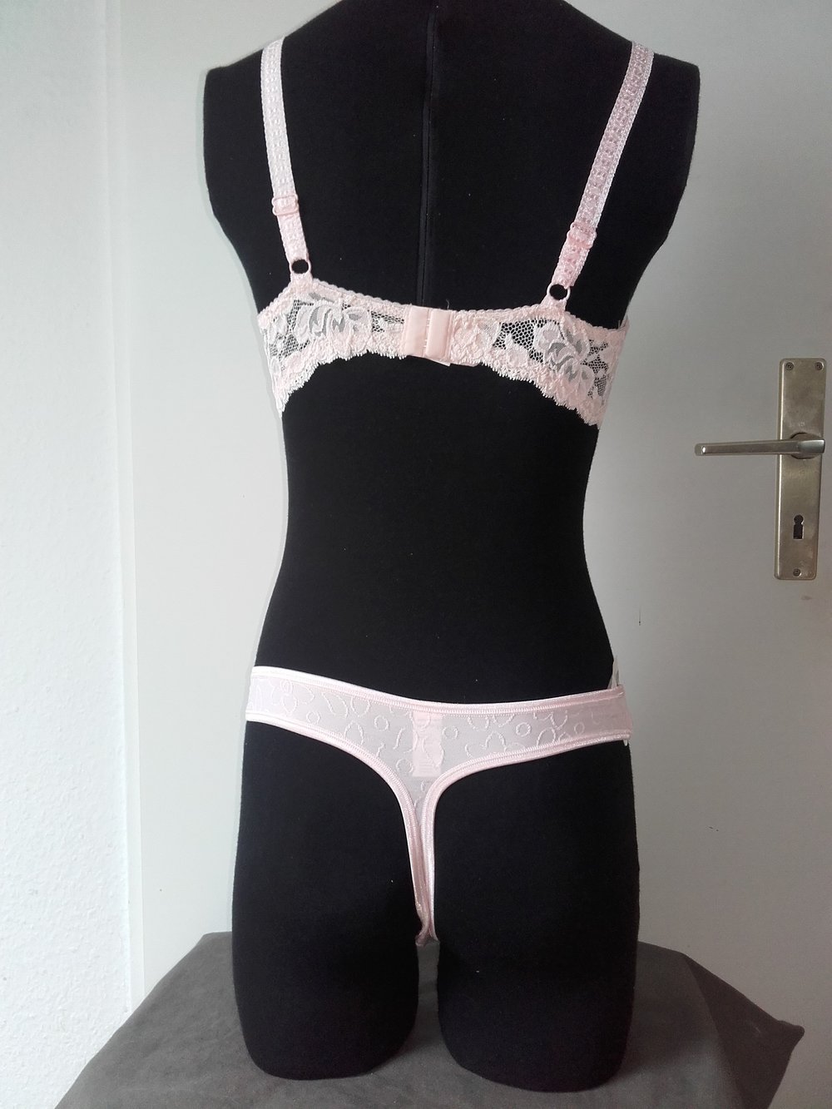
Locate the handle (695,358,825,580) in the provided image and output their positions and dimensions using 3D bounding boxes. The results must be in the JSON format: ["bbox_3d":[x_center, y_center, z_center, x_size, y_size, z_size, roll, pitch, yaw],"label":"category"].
[{"bbox_3d":[0.333,-0.083,0.962,0.138,0.219,0.056,0,5,0],"label":"handle"}]

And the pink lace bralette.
[{"bbox_3d":[0.024,-0.230,0.776,0.292,0.294,0.222,1,5,7],"label":"pink lace bralette"}]

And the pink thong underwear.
[{"bbox_3d":[0.018,0.204,0.808,0.307,0.238,0.203,1,5,7],"label":"pink thong underwear"}]

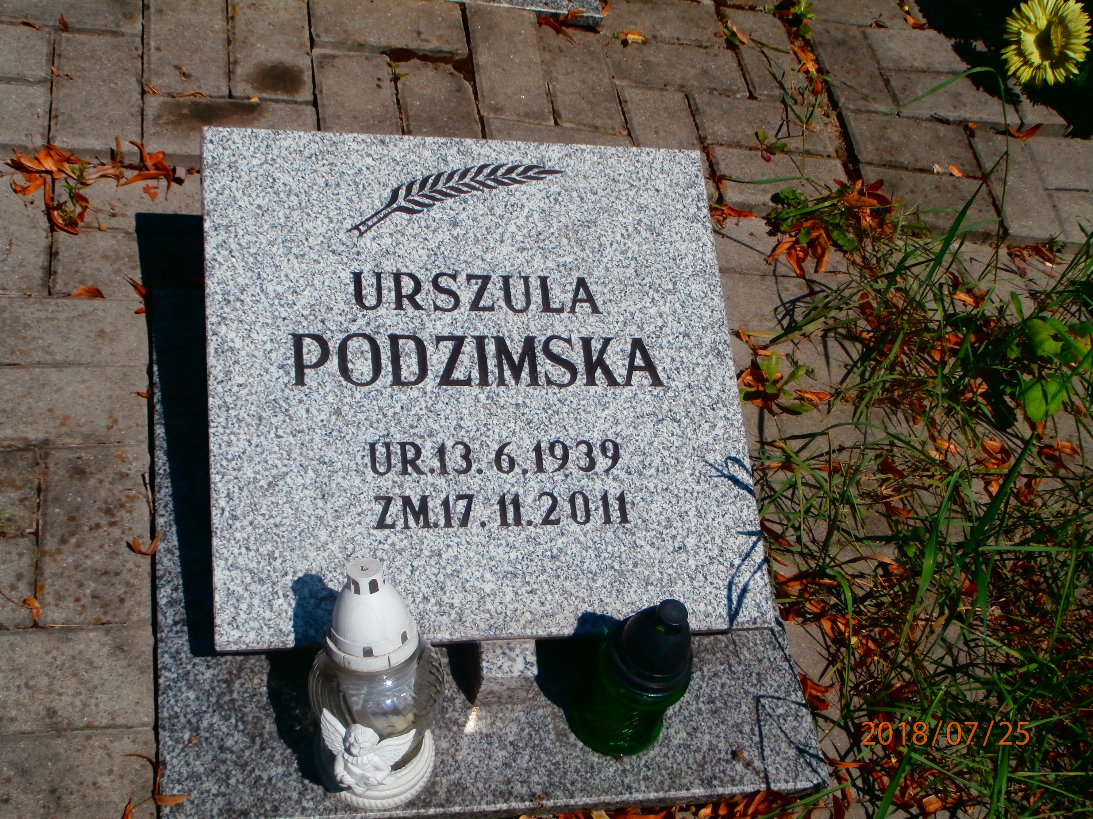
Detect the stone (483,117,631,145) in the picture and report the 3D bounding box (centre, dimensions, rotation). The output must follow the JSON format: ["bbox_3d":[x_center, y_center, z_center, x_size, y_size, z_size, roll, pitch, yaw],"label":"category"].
[{"bbox_3d":[0.014,-0.309,1.912,0.200,0.060,0.100,3,51,-16],"label":"stone"}]

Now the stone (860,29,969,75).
[{"bbox_3d":[0.578,-0.522,2.296,0.200,0.060,0.100,3,51,-17],"label":"stone"}]

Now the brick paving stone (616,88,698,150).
[{"bbox_3d":[0.150,-0.331,1.956,0.100,0.060,0.200,2,52,-18],"label":"brick paving stone"}]

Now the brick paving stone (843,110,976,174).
[{"bbox_3d":[0.515,-0.360,2.141,0.200,0.060,0.100,4,51,-16],"label":"brick paving stone"}]

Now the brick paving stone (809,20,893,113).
[{"bbox_3d":[0.439,-0.493,2.217,0.100,0.060,0.200,1,54,-20],"label":"brick paving stone"}]

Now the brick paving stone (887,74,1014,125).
[{"bbox_3d":[0.595,-0.446,2.233,0.200,0.060,0.100,2,51,-17],"label":"brick paving stone"}]

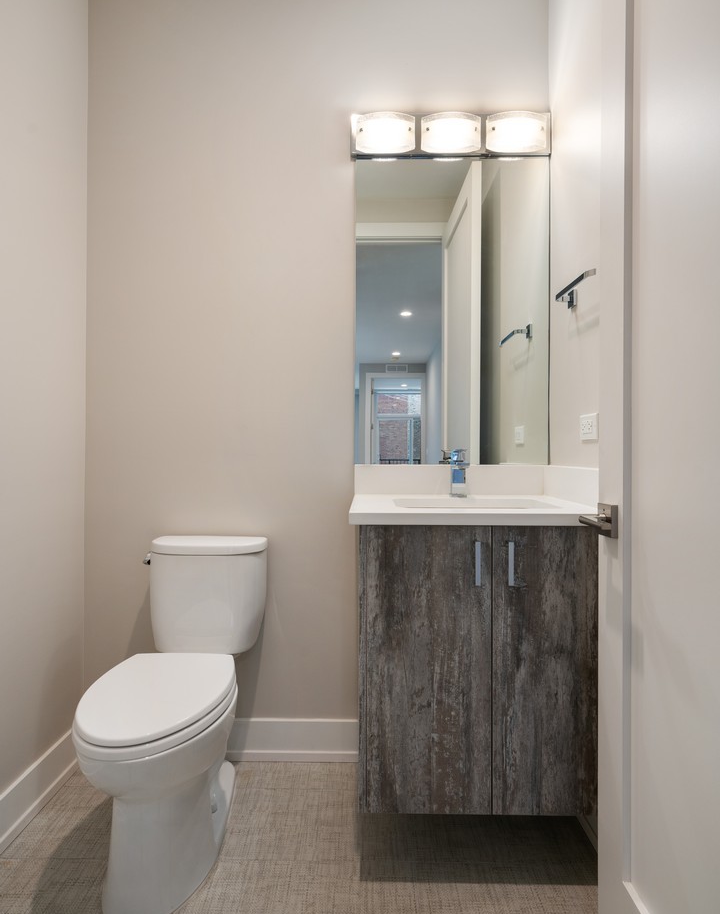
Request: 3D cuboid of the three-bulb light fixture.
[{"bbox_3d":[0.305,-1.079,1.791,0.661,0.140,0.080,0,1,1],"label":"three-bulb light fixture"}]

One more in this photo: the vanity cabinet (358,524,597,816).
[{"bbox_3d":[0.321,0.517,1.583,0.640,0.704,0.540,0,1,1],"label":"vanity cabinet"}]

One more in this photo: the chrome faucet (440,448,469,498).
[{"bbox_3d":[0.321,0.051,1.721,0.050,0.153,0.150,0,1,1],"label":"chrome faucet"}]

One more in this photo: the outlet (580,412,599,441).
[{"bbox_3d":[0.635,-0.082,1.491,0.009,0.070,0.114,0,1,1],"label":"outlet"}]

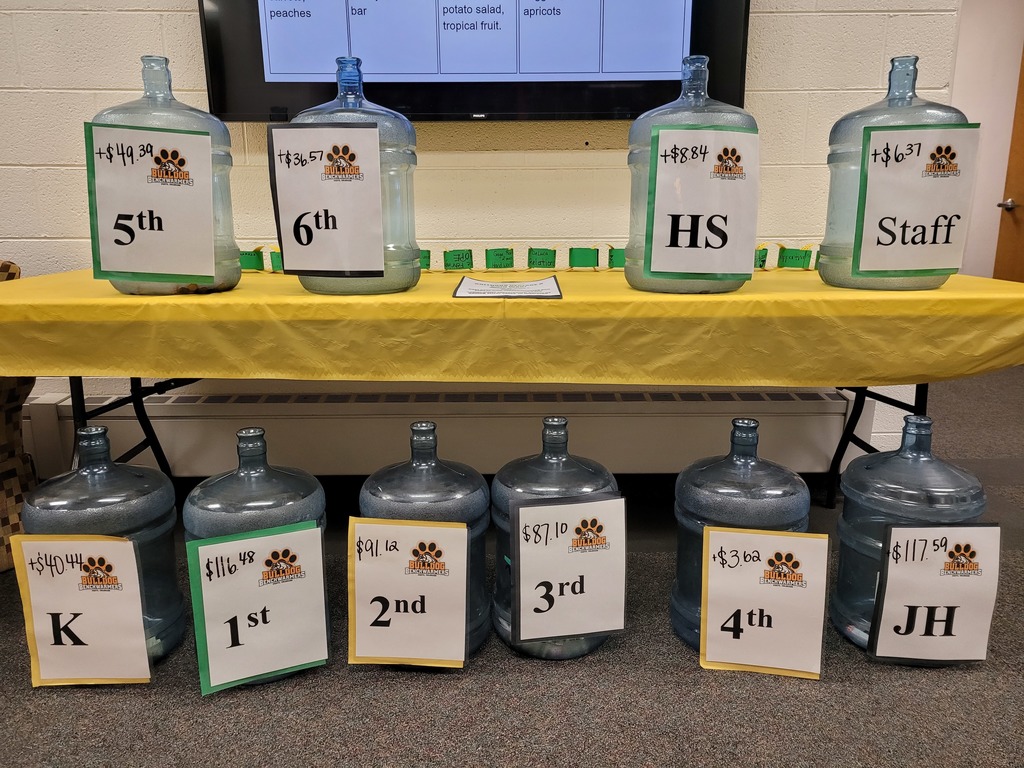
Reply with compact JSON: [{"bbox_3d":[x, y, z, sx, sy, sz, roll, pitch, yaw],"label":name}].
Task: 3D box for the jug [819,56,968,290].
[{"bbox_3d":[0.840,-0.457,1.702,0.274,0.488,0.274,0,13,0],"label":"jug"}]

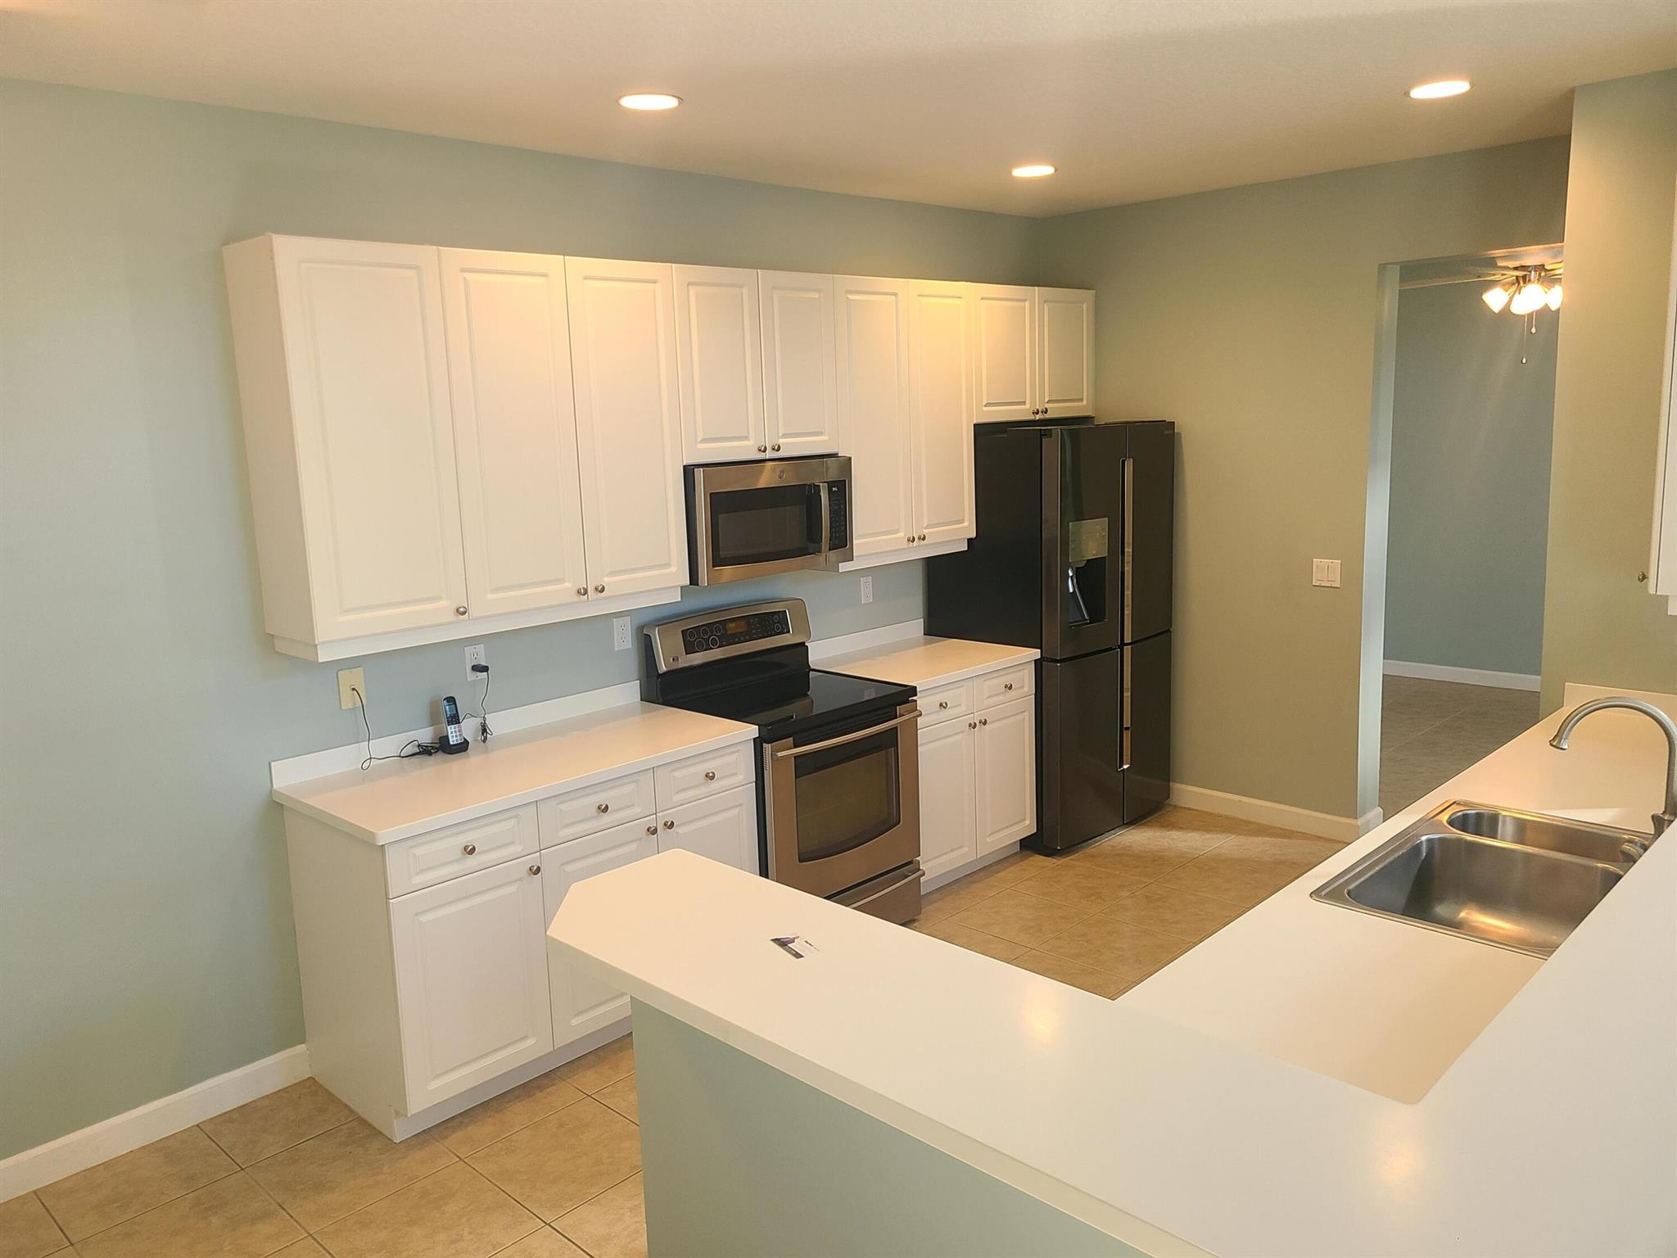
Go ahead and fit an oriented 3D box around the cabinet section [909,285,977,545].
[{"bbox_3d":[0.315,-0.893,5.290,0.332,1.058,0.408,8,14,43],"label":"cabinet section"}]

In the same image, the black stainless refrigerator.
[{"bbox_3d":[0.988,-0.007,5.772,0.765,1.828,0.912,8,14,43],"label":"black stainless refrigerator"}]

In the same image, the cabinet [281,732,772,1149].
[{"bbox_3d":[-0.935,0.858,4.000,0.632,0.892,1.302,8,14,43],"label":"cabinet"}]

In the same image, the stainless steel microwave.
[{"bbox_3d":[-0.332,-0.414,4.605,0.415,0.403,0.756,8,14,43],"label":"stainless steel microwave"}]

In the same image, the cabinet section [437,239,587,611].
[{"bbox_3d":[-1.076,-0.595,3.875,0.332,1.058,0.418,8,14,43],"label":"cabinet section"}]

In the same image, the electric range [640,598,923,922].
[{"bbox_3d":[-0.190,0.544,4.654,0.708,1.230,0.763,8,14,43],"label":"electric range"}]

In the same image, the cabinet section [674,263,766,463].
[{"bbox_3d":[-0.517,-0.915,4.414,0.332,0.653,0.382,8,14,43],"label":"cabinet section"}]

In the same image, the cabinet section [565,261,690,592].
[{"bbox_3d":[-0.787,-0.657,4.169,0.332,1.058,0.415,8,14,43],"label":"cabinet section"}]

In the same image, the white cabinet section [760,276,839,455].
[{"bbox_3d":[-0.257,-0.972,4.680,0.332,0.653,0.371,8,14,43],"label":"white cabinet section"}]

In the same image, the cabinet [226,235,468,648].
[{"bbox_3d":[-1.374,-0.527,3.556,0.323,1.061,0.457,8,14,43],"label":"cabinet"}]

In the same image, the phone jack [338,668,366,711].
[{"bbox_3d":[-1.464,0.180,3.799,0.010,0.119,0.077,8,14,43],"label":"phone jack"}]

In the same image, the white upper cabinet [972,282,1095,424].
[{"bbox_3d":[0.771,-1.234,5.710,0.334,0.569,0.923,8,14,43],"label":"white upper cabinet"}]

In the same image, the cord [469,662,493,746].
[{"bbox_3d":[-1.152,0.238,4.073,0.075,0.250,0.065,8,14,43],"label":"cord"}]

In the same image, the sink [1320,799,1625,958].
[{"bbox_3d":[1.472,0.614,2.738,0.556,0.196,0.832,8,14,43],"label":"sink"}]

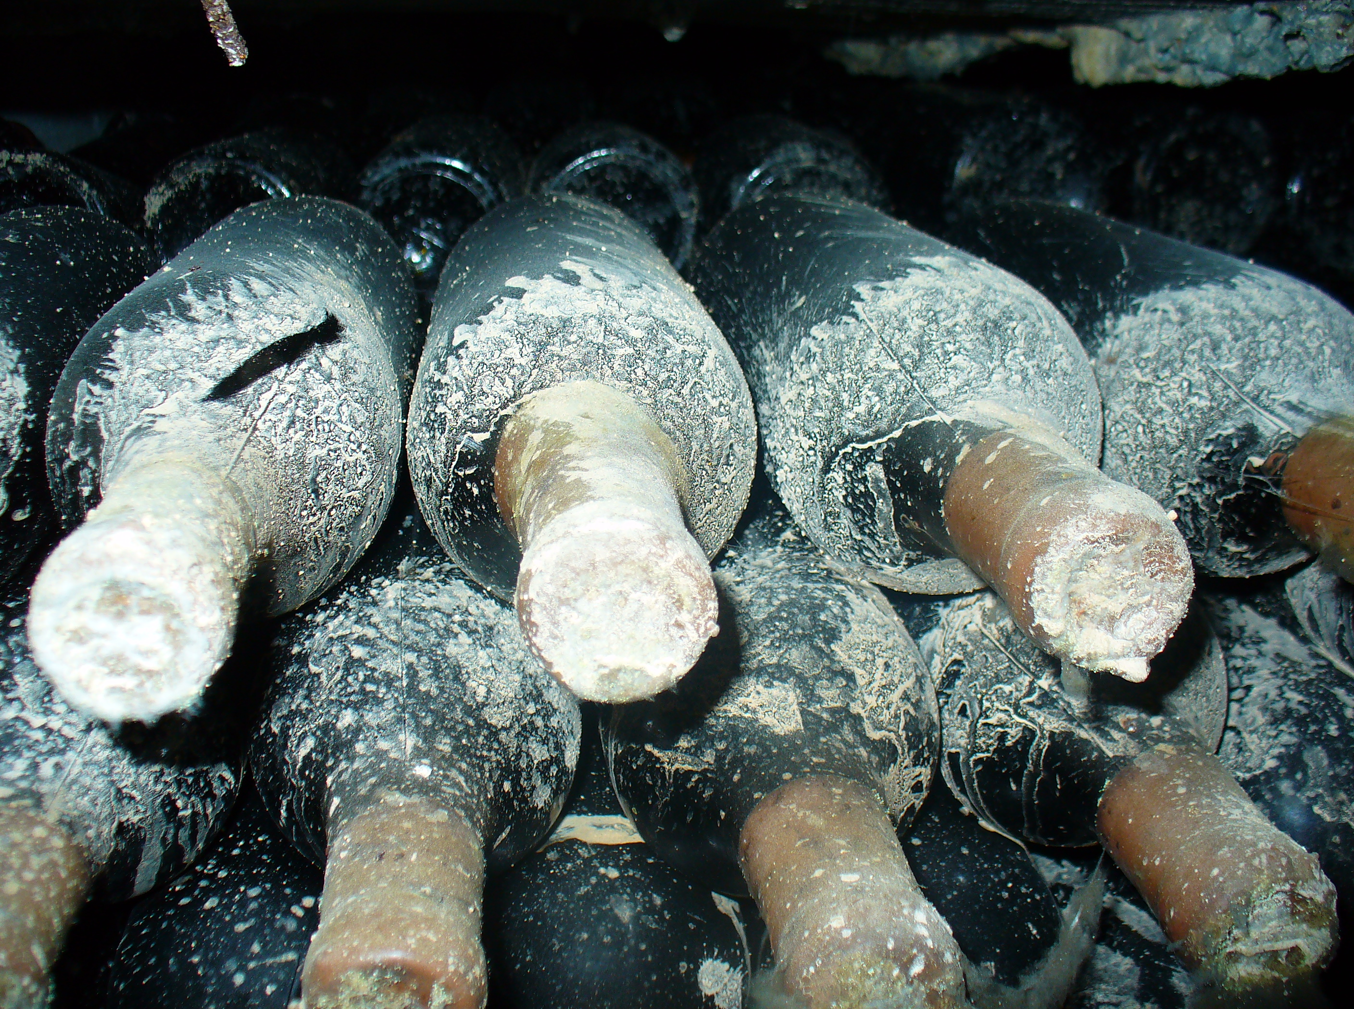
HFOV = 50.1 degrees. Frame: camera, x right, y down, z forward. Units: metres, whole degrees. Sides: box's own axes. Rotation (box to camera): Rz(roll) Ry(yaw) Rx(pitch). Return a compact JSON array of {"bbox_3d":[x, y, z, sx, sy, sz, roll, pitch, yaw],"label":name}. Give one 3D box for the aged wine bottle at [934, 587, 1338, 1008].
[{"bbox_3d":[0.102,0.040,0.421,0.080,0.080,0.290,-2,18,-6],"label":"aged wine bottle"}]

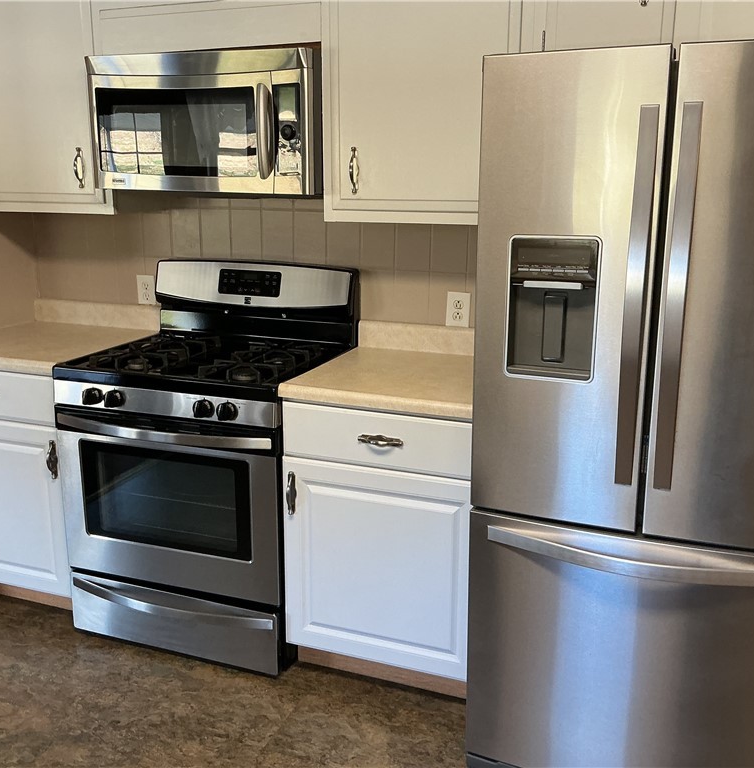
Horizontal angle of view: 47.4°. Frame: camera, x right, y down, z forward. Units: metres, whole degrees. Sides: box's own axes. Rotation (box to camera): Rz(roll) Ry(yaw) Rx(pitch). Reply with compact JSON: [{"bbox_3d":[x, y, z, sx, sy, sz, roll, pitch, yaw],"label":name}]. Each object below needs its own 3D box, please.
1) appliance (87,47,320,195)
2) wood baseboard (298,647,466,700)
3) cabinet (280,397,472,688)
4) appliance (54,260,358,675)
[{"bbox_3d":[-0.472,-0.811,2.715,0.762,0.413,0.412,5,15,20],"label":"appliance"},{"bbox_3d":[0.042,0.844,2.591,0.607,0.107,0.019,5,15,20],"label":"wood baseboard"},{"bbox_3d":[0.120,0.375,2.668,0.603,0.770,0.604,5,15,20],"label":"cabinet"},{"bbox_3d":[-0.547,0.226,2.838,0.760,1.178,0.680,5,15,20],"label":"appliance"}]

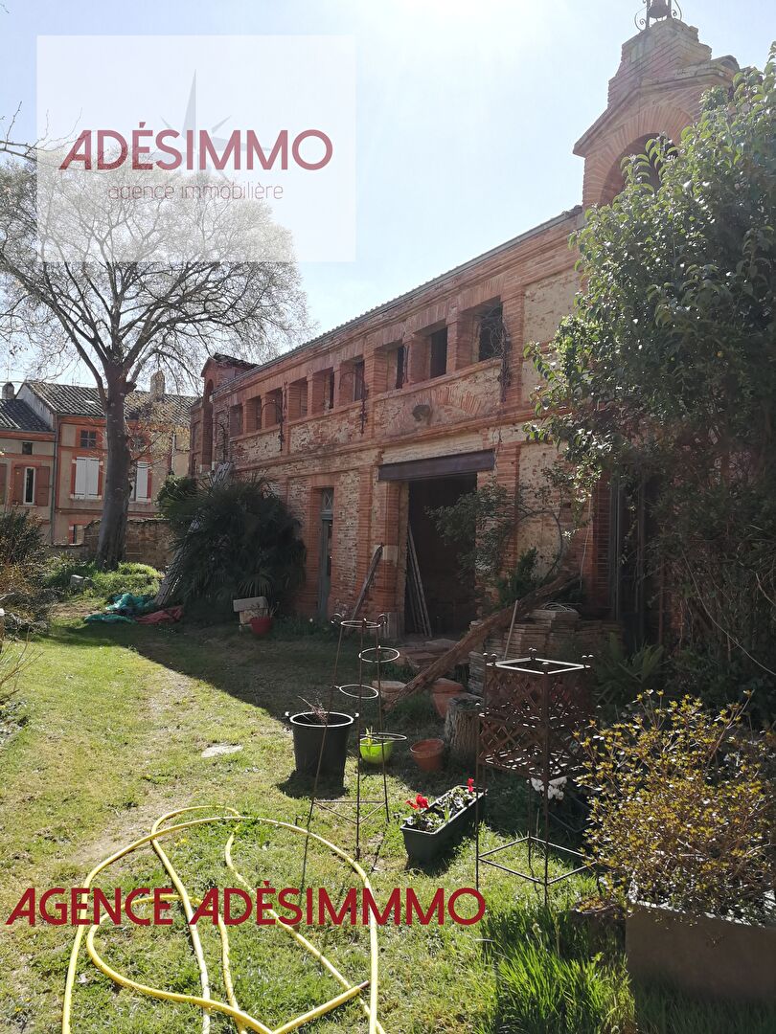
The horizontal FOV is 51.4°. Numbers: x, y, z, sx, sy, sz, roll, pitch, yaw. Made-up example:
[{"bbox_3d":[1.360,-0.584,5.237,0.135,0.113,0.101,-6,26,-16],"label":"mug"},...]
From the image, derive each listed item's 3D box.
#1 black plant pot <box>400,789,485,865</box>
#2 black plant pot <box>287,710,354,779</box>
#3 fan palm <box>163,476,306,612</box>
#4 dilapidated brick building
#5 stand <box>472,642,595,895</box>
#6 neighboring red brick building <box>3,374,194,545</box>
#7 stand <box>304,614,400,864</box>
[{"bbox_3d":[0.314,1.626,4.280,0.180,0.172,0.765,1,-2,26],"label":"black plant pot"},{"bbox_3d":[-0.445,1.543,5.440,0.440,0.355,0.430,2,-2,0],"label":"black plant pot"},{"bbox_3d":[-3.100,0.530,16.300,2.600,2.750,2.800,2,-2,-29],"label":"fan palm"},{"bbox_3d":[1.569,-1.566,18.465,7.000,7.600,21.285,3,-2,-29],"label":"dilapidated brick building"},{"bbox_3d":[0.755,1.232,4.009,0.410,1.110,0.410,3,-2,-43],"label":"stand"},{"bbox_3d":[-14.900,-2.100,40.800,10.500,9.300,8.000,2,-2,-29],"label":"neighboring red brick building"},{"bbox_3d":[-0.170,1.100,4.200,0.470,1.190,0.420,2,-2,0],"label":"stand"}]

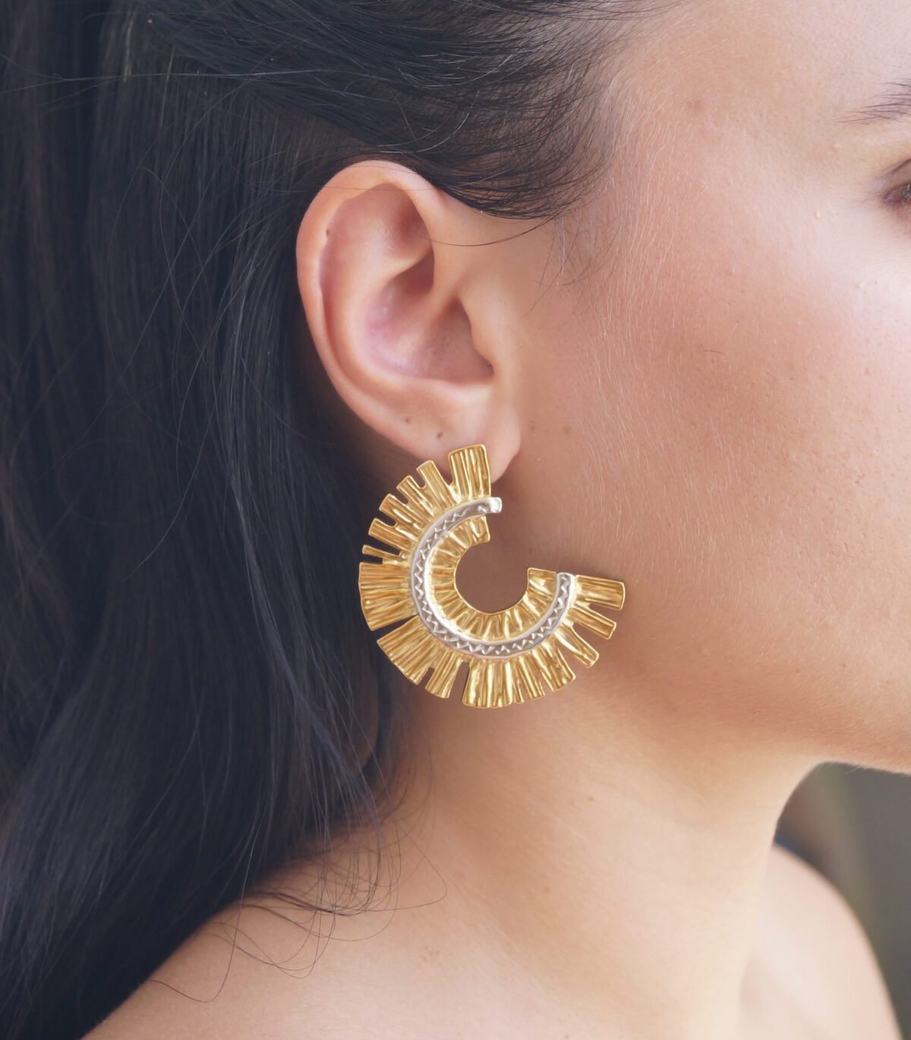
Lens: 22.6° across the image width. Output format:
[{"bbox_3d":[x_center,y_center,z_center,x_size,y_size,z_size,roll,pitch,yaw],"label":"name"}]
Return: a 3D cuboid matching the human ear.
[{"bbox_3d":[-0.009,-0.037,0.436,0.037,0.064,0.023,-13,2,-11],"label":"human ear"}]

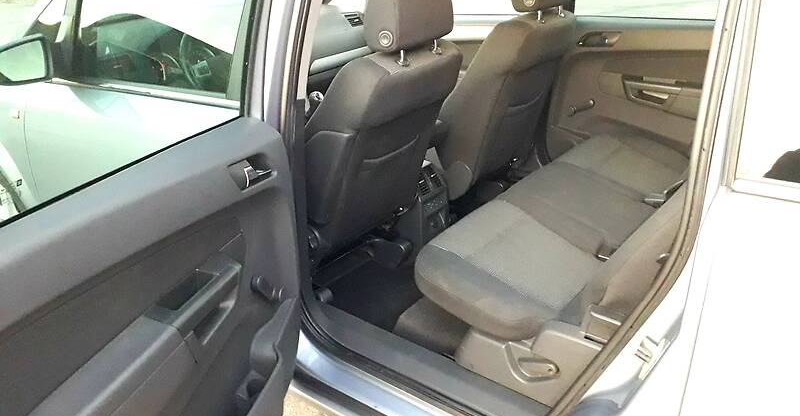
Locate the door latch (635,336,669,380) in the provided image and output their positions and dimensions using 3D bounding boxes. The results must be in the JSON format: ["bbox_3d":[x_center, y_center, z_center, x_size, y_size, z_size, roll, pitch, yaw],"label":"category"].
[{"bbox_3d":[0.420,0.252,1.046,0.036,0.072,0.036,17,27,3],"label":"door latch"}]

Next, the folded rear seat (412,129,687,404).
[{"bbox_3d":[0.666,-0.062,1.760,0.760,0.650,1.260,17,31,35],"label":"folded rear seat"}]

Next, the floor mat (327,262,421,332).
[{"bbox_3d":[-0.040,0.258,2.014,0.370,0.025,0.420,17,31,35],"label":"floor mat"}]

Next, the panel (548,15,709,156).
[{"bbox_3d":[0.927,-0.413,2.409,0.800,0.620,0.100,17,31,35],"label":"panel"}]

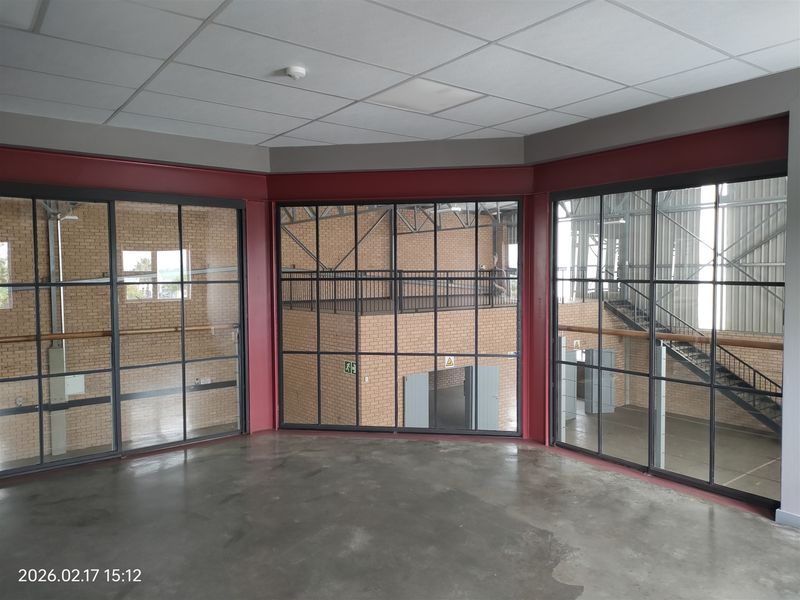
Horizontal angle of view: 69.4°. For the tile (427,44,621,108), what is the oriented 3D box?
[{"bbox_3d":[0.752,-1.308,3.441,1.195,0.018,0.595,-2,3,-37],"label":"tile"}]

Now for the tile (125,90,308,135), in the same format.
[{"bbox_3d":[-1.293,-1.328,4.147,1.195,0.018,0.595,-2,3,-37],"label":"tile"}]

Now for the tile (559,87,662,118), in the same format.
[{"bbox_3d":[1.401,-1.335,3.934,0.427,0.018,0.595,-2,3,-37],"label":"tile"}]

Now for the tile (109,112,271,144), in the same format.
[{"bbox_3d":[-1.600,-1.345,4.550,1.195,0.018,0.409,-2,3,-37],"label":"tile"}]

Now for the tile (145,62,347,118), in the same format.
[{"bbox_3d":[-0.930,-1.308,3.670,1.195,0.018,0.595,-2,3,-37],"label":"tile"}]

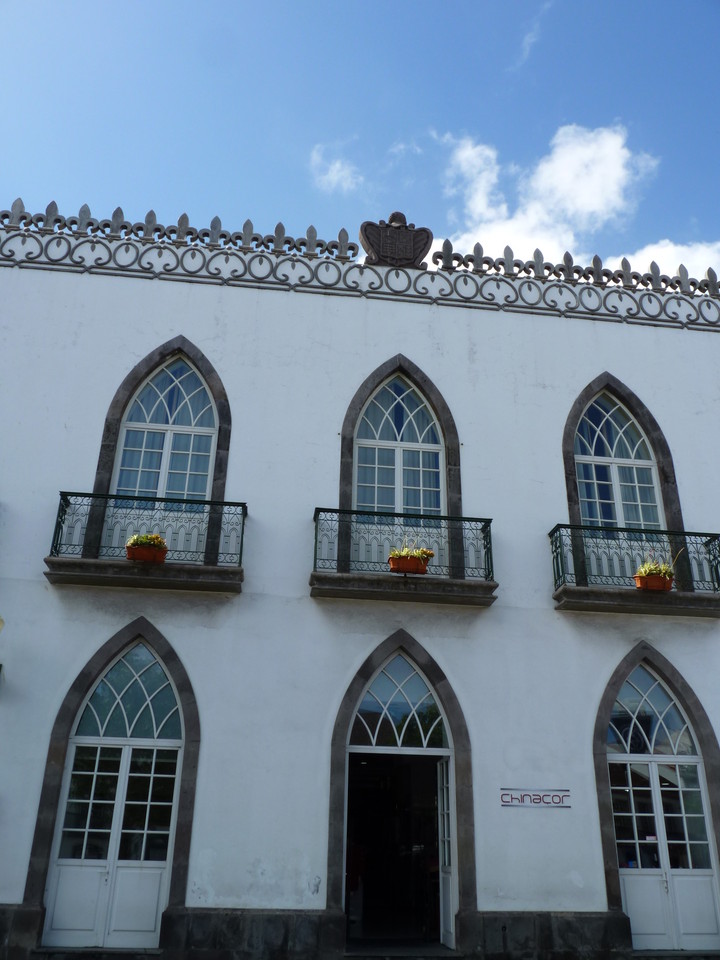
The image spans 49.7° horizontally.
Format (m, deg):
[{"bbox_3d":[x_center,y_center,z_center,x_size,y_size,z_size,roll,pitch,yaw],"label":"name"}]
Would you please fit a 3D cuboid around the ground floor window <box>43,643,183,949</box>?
[{"bbox_3d":[-3.311,4.209,10.849,1.544,3.996,0.211,4,-25,-6],"label":"ground floor window"}]

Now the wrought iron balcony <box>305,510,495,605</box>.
[{"bbox_3d":[0.683,1.212,12.247,2.878,1.351,0.421,4,-25,-6],"label":"wrought iron balcony"}]

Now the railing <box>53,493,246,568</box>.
[{"bbox_3d":[-3.090,0.830,11.585,2.720,0.989,0.540,4,-24,-6],"label":"railing"}]

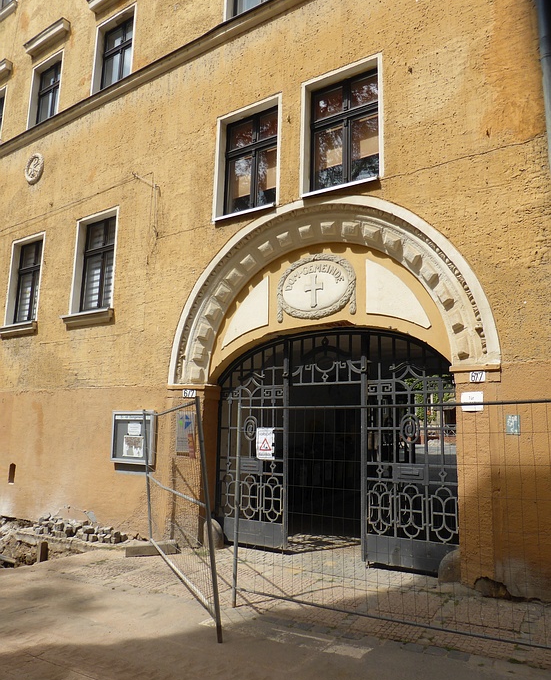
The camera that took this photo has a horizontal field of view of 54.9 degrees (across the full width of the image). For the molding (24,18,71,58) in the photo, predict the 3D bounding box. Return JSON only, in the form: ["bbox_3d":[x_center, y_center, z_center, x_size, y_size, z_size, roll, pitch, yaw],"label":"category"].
[{"bbox_3d":[-5.435,-7.161,12.602,1.573,0.259,0.210,-6,-13,34],"label":"molding"}]

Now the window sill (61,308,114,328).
[{"bbox_3d":[-3.575,-0.404,10.027,1.452,0.203,0.150,-6,-13,34],"label":"window sill"}]

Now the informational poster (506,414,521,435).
[{"bbox_3d":[2.518,0.904,5.609,0.140,0.208,0.012,-6,-13,34],"label":"informational poster"}]

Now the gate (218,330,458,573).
[{"bbox_3d":[0.638,1.367,7.257,3.700,3.080,0.150,-6,-13,34],"label":"gate"}]

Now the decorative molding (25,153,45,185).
[{"bbox_3d":[-5.473,-3.861,12.030,0.758,0.749,0.100,-6,-13,34],"label":"decorative molding"}]

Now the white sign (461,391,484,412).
[{"bbox_3d":[2.208,0.694,5.934,0.010,0.215,0.300,8,-13,-33],"label":"white sign"}]

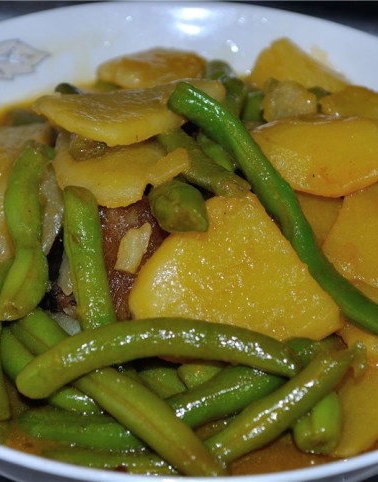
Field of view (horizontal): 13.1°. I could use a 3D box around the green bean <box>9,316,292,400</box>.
[{"bbox_3d":[-0.007,0.029,0.411,0.068,0.010,0.020,-3,72,0],"label":"green bean"}]

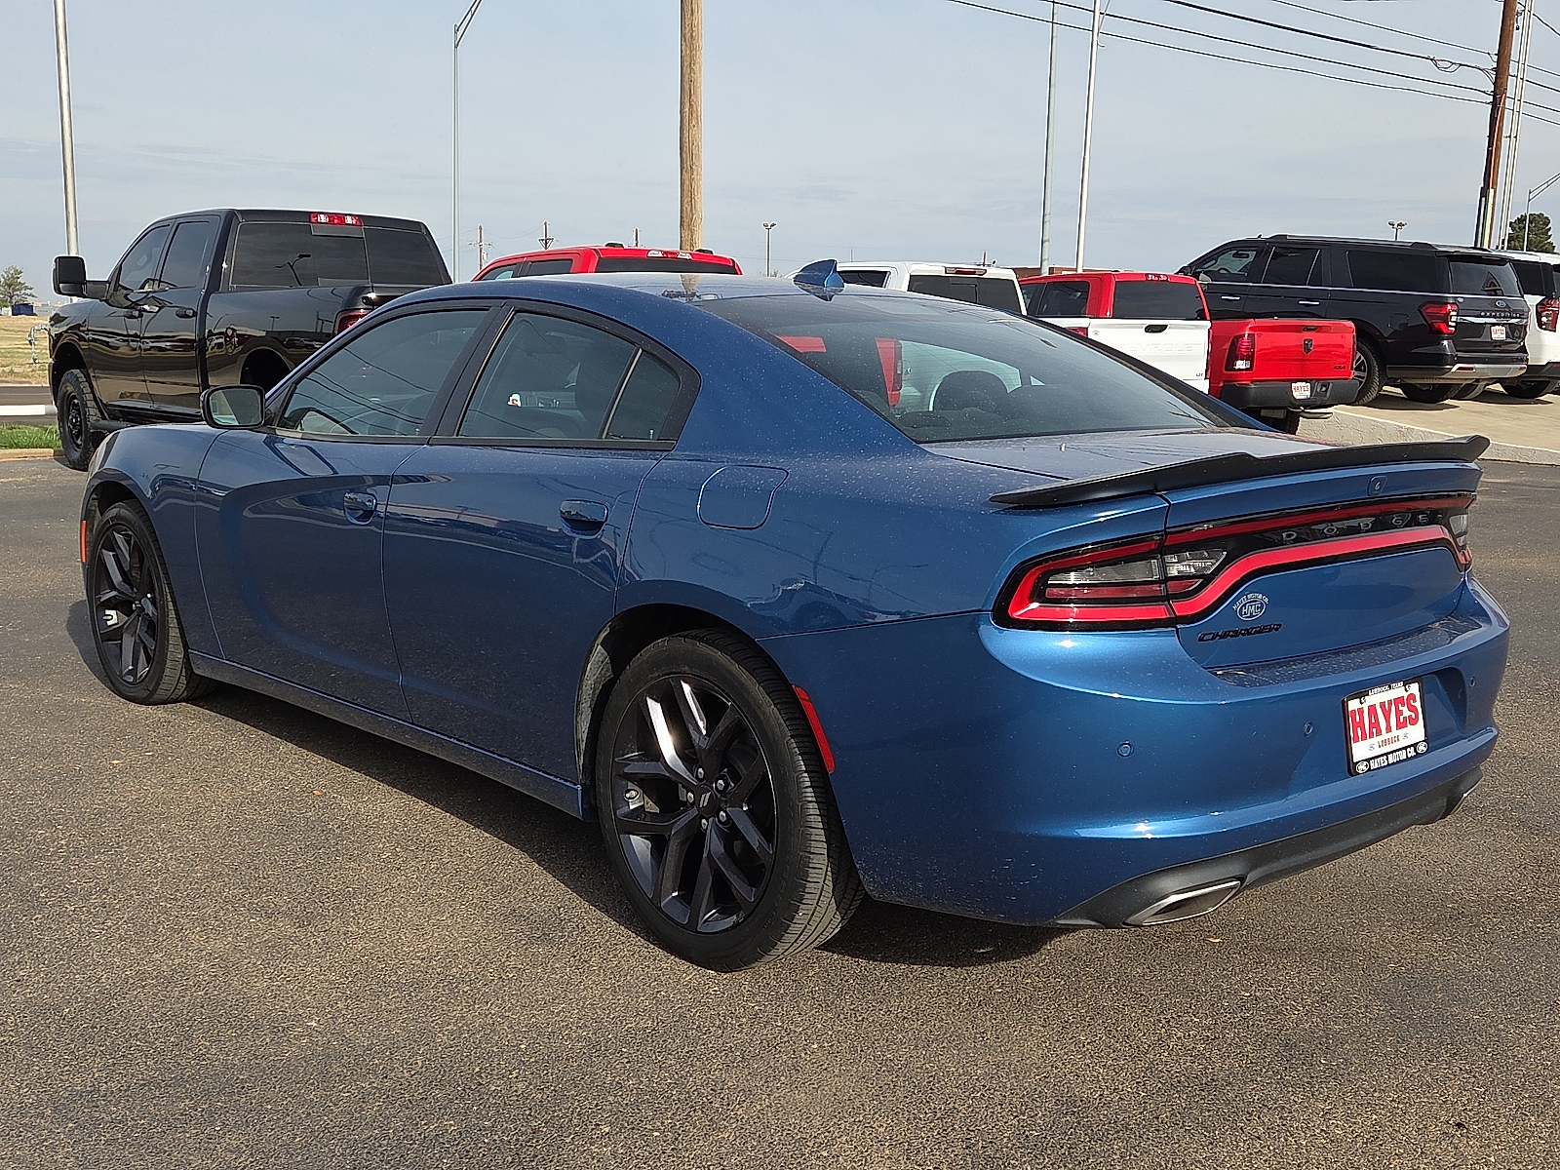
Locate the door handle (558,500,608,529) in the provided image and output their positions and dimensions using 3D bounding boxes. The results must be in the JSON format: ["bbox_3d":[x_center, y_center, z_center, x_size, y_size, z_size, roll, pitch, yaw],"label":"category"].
[{"bbox_3d":[-0.418,-0.155,3.448,0.048,0.058,0.165,-7,12,-43],"label":"door handle"}]

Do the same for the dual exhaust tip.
[{"bbox_3d":[0.711,0.571,2.831,0.245,0.075,0.120,-7,12,-43],"label":"dual exhaust tip"}]

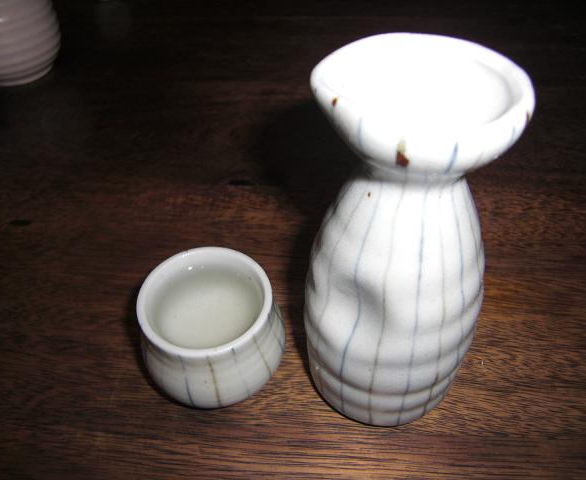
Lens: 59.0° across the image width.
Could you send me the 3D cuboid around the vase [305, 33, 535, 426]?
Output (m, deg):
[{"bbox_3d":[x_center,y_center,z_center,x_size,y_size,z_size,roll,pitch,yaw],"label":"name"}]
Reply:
[{"bbox_3d":[0.035,0.009,0.176,0.063,0.137,0.063,5,48,7],"label":"vase"}]

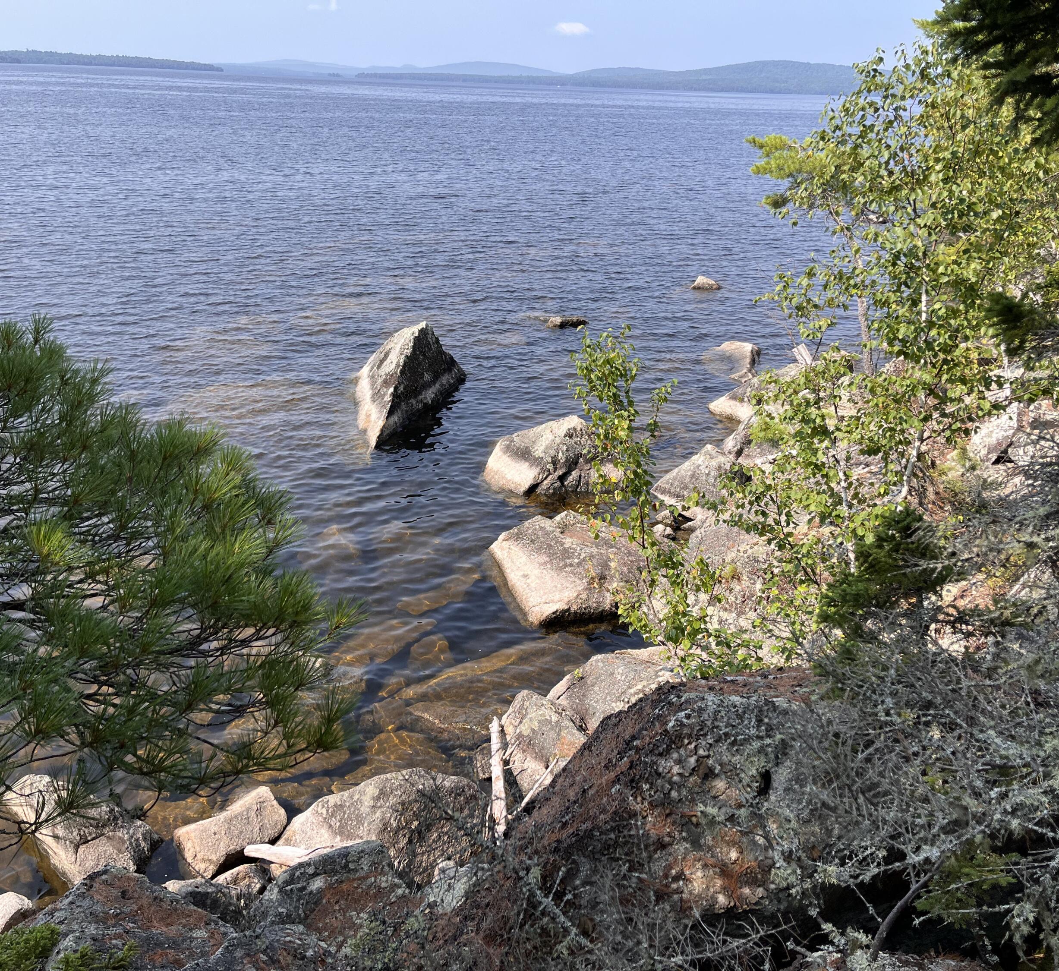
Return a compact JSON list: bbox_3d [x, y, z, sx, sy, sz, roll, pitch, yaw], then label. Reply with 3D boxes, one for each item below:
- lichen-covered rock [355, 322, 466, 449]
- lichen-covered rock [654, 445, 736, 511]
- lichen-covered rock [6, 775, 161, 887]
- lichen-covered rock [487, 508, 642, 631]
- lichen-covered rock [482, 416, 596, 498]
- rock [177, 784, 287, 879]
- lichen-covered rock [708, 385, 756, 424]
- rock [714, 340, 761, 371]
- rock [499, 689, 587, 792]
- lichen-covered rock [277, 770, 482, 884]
[{"bbox_3d":[-1.576,-1.293,11.555,1.350,1.090,2.400,4,23,6],"label":"lichen-covered rock"},{"bbox_3d":[1.625,-0.100,9.534,0.800,0.500,0.800,2,22,0],"label":"lichen-covered rock"},{"bbox_3d":[-2.343,1.748,5.075,0.920,0.400,0.550,20,28,36],"label":"lichen-covered rock"},{"bbox_3d":[0.399,0.599,7.872,1.250,0.540,1.250,-5,24,-17],"label":"lichen-covered rock"},{"bbox_3d":[0.251,-0.319,9.789,1.300,0.720,1.000,-1,23,-7],"label":"lichen-covered rock"},{"bbox_3d":[-1.544,1.790,5.027,0.550,0.350,0.420,-10,26,-28],"label":"rock"},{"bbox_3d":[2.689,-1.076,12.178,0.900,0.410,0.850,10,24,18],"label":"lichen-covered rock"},{"bbox_3d":[3.138,-1.889,14.324,0.700,0.340,0.900,2,22,0],"label":"rock"},{"bbox_3d":[0.089,1.449,5.598,0.500,0.510,0.500,6,23,9],"label":"rock"},{"bbox_3d":[-0.760,1.704,5.001,1.020,0.540,0.650,0,23,-5],"label":"lichen-covered rock"}]

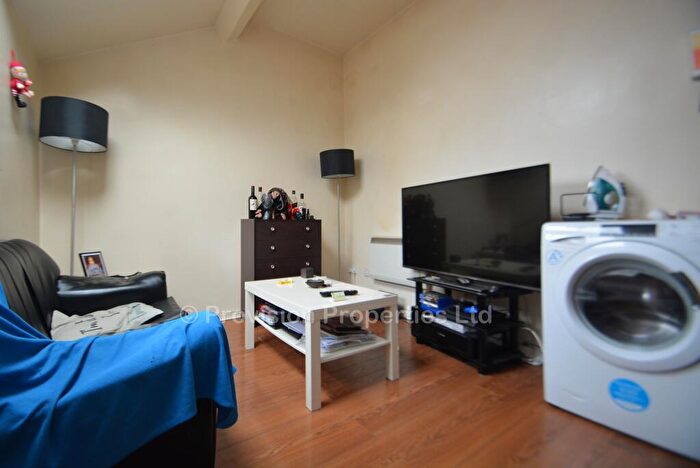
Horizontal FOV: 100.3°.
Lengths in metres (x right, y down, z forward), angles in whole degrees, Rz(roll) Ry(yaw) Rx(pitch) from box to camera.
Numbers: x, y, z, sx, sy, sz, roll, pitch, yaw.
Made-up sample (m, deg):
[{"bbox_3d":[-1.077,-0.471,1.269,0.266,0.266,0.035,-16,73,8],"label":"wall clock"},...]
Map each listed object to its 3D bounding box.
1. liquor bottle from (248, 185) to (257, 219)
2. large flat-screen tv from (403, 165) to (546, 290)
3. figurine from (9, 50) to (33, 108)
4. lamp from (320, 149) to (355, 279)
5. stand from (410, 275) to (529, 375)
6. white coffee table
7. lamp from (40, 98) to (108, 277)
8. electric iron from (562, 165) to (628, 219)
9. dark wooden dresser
[{"bbox_3d":[-0.885,-0.285,2.653,0.076,0.310,0.076,0,-1,-20],"label":"liquor bottle"},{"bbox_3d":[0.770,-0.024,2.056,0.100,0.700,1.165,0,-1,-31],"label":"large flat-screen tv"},{"bbox_3d":[-1.693,-0.794,1.507,0.085,0.280,0.100,0,-1,-22],"label":"figurine"},{"bbox_3d":[-0.123,-0.010,2.970,0.325,1.635,0.325,0,-1,0],"label":"lamp"},{"bbox_3d":[0.767,0.575,2.000,0.380,0.450,0.760,1,-1,-30],"label":"stand"},{"bbox_3d":[-0.219,0.567,1.806,0.550,0.450,0.900,1,-1,-37],"label":"white coffee table"},{"bbox_3d":[-1.815,-0.019,1.930,0.325,1.635,0.325,0,-1,-37],"label":"lamp"},{"bbox_3d":[1.226,-0.190,1.422,0.125,0.270,0.150,0,13,-43],"label":"electric iron"},{"bbox_3d":[-0.654,0.340,2.839,0.660,0.910,0.380,1,-1,-38],"label":"dark wooden dresser"}]

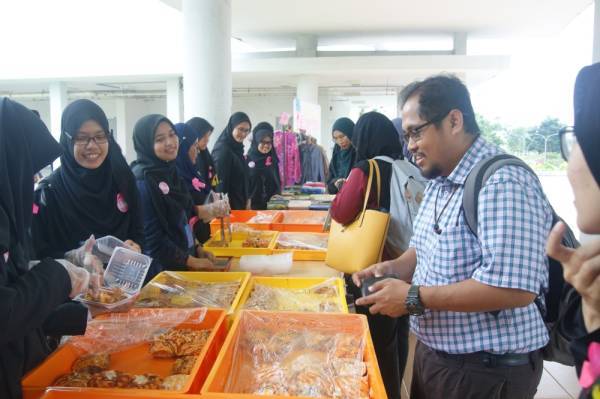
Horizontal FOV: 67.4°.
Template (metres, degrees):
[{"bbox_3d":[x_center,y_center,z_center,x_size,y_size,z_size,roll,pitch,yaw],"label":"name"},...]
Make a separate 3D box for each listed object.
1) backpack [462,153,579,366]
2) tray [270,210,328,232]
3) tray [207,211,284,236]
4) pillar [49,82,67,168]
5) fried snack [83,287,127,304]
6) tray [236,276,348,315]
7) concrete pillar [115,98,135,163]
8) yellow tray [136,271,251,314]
[{"bbox_3d":[0.550,0.145,1.180,0.290,0.480,0.310,0,7,-3],"label":"backpack"},{"bbox_3d":[0.005,0.195,3.476,0.396,0.105,0.522,1,7,3],"label":"tray"},{"bbox_3d":[-0.403,0.196,3.445,0.426,0.105,0.522,1,7,3],"label":"tray"},{"bbox_3d":[-8.234,-2.272,15.269,0.420,3.600,0.420,-1,7,-10],"label":"pillar"},{"bbox_3d":[-0.574,0.282,1.320,0.125,0.045,0.100,-1,7,-14],"label":"fried snack"},{"bbox_3d":[-0.019,0.426,1.817,0.414,0.075,0.510,1,7,1],"label":"tray"},{"bbox_3d":[-7.917,-2.830,19.976,0.420,3.600,0.420,-1,7,-10],"label":"concrete pillar"},{"bbox_3d":[-0.448,0.415,1.882,0.426,0.075,0.510,1,7,1],"label":"yellow tray"}]

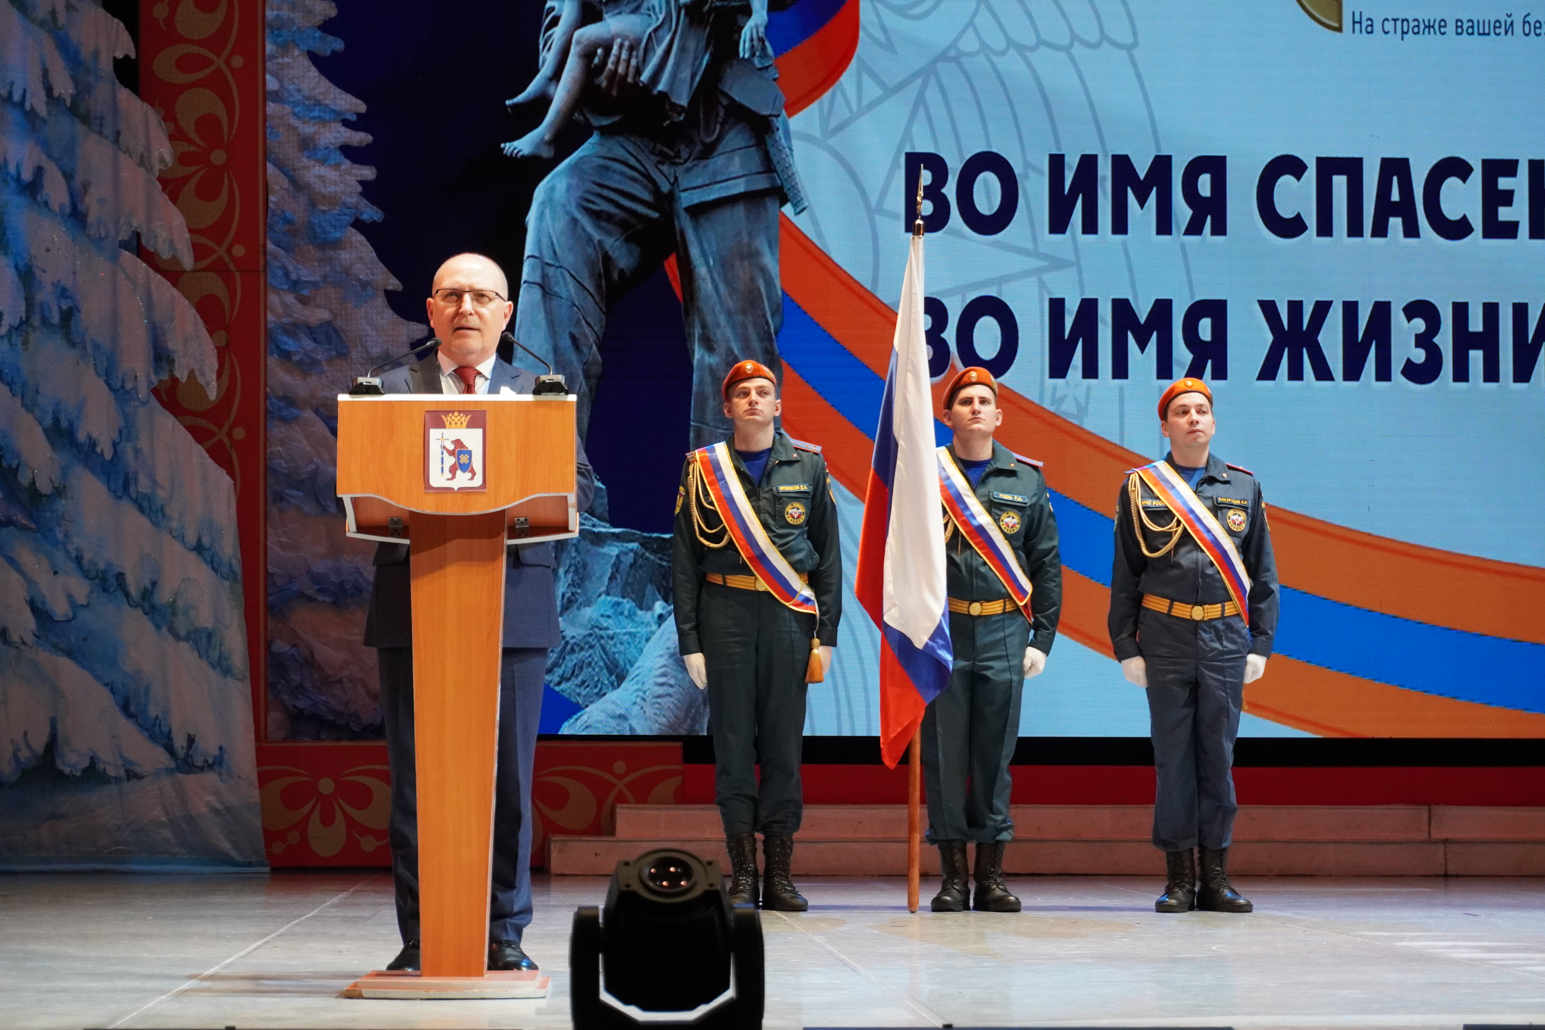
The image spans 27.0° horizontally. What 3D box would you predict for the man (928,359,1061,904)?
[{"bbox_3d":[0.696,0.412,10.966,0.583,1.844,0.340,0,-4,-3],"label":"man"}]

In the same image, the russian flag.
[{"bbox_3d":[0.438,-0.054,10.706,0.327,1.789,0.220,0,-4,-3],"label":"russian flag"}]

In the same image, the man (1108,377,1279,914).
[{"bbox_3d":[1.433,0.433,10.927,0.588,1.803,0.340,0,-4,-3],"label":"man"}]

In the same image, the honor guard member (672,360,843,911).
[{"bbox_3d":[-0.051,0.400,10.954,0.584,1.863,0.340,0,-4,-3],"label":"honor guard member"}]

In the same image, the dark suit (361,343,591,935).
[{"bbox_3d":[-0.713,0.317,7.718,0.571,1.427,0.450,0,-4,-3],"label":"dark suit"}]

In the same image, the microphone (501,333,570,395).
[{"bbox_3d":[-0.523,-0.329,7.085,0.151,0.151,0.220,2,-4,-17],"label":"microphone"}]

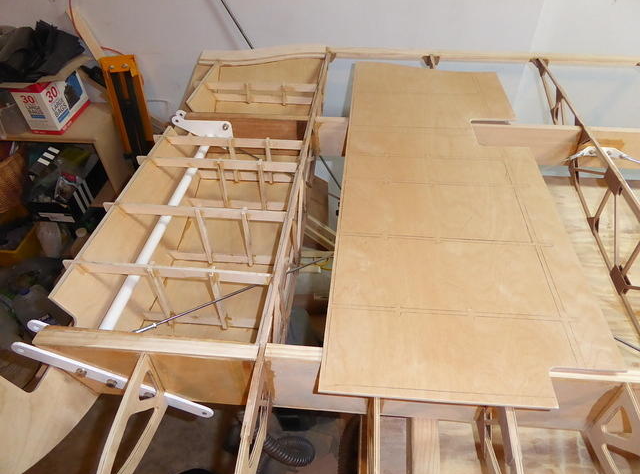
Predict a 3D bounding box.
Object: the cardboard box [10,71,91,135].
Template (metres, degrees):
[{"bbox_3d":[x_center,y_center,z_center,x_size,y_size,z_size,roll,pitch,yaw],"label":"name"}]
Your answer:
[{"bbox_3d":[-1.086,-0.562,1.890,0.126,0.168,0.247,4,43,7],"label":"cardboard box"}]

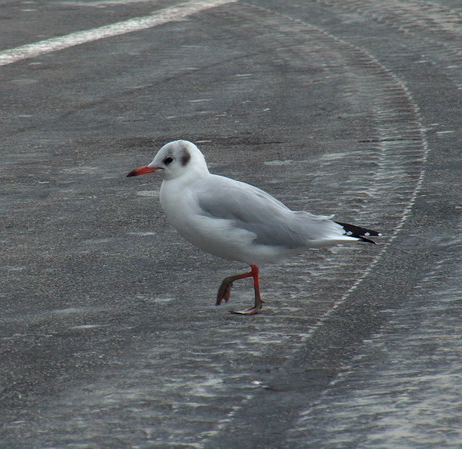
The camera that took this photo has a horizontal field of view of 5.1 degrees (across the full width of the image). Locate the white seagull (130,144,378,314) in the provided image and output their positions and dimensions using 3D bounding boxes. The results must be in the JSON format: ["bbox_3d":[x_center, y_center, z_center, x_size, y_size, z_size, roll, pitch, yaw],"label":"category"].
[{"bbox_3d":[0.031,0.004,7.100,0.348,0.242,0.120,0,12,0],"label":"white seagull"}]

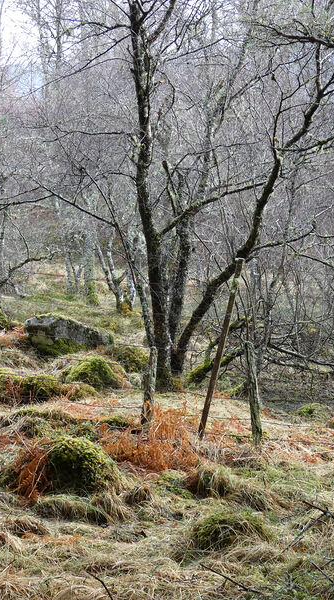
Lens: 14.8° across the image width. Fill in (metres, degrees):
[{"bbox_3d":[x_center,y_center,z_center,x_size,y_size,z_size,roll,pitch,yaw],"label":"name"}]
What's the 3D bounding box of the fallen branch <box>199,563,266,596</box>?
[{"bbox_3d":[0.349,1.531,7.050,0.080,0.110,0.500,-1,2,-41],"label":"fallen branch"}]

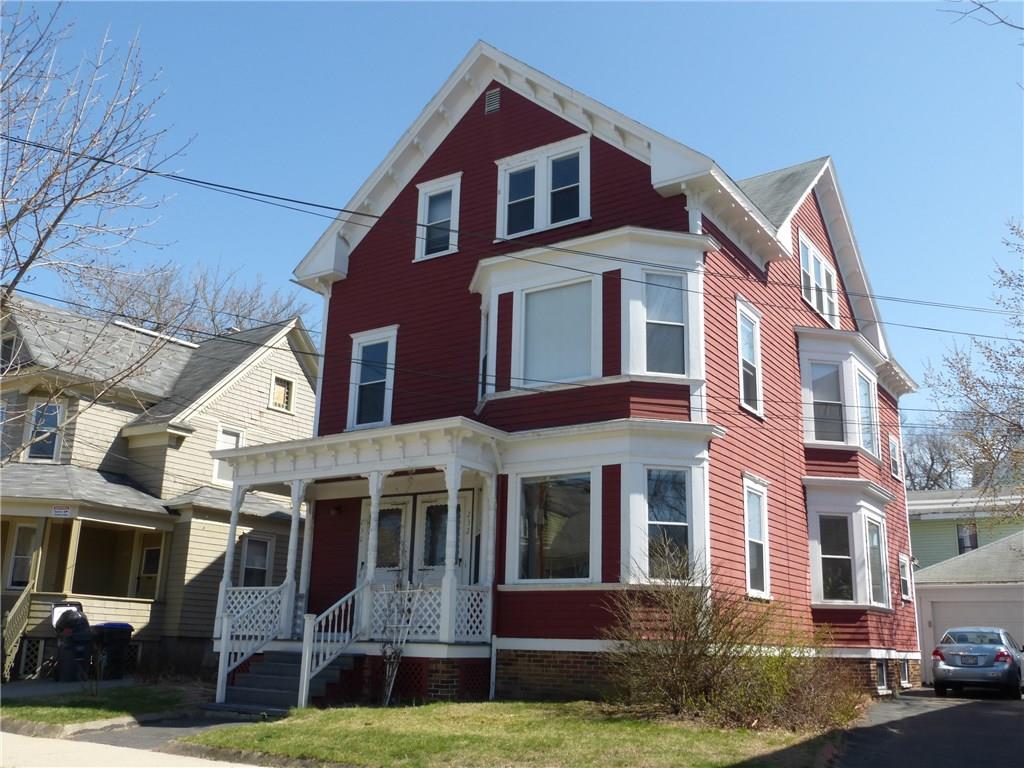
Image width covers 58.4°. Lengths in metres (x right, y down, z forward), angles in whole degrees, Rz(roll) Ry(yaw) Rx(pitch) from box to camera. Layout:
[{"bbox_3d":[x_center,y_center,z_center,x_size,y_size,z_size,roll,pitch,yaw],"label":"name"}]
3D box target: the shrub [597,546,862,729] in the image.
[{"bbox_3d":[2.926,3.334,12.283,2.457,2.059,3.276,-9,-19,33],"label":"shrub"}]

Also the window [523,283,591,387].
[{"bbox_3d":[0.736,-0.810,14.533,1.264,1.591,0.117,-9,-19,33],"label":"window"}]

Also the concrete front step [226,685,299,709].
[{"bbox_3d":[-3.497,4.496,13.127,1.498,0.175,0.339,-9,-19,33],"label":"concrete front step"}]

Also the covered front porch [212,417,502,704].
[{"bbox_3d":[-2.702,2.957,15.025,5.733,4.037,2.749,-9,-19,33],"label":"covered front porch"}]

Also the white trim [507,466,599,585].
[{"bbox_3d":[0.604,2.134,13.719,1.632,1.691,0.117,-9,-19,33],"label":"white trim"}]

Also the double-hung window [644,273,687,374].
[{"bbox_3d":[2.335,-0.926,13.932,0.658,1.645,0.117,5,-16,-10],"label":"double-hung window"}]

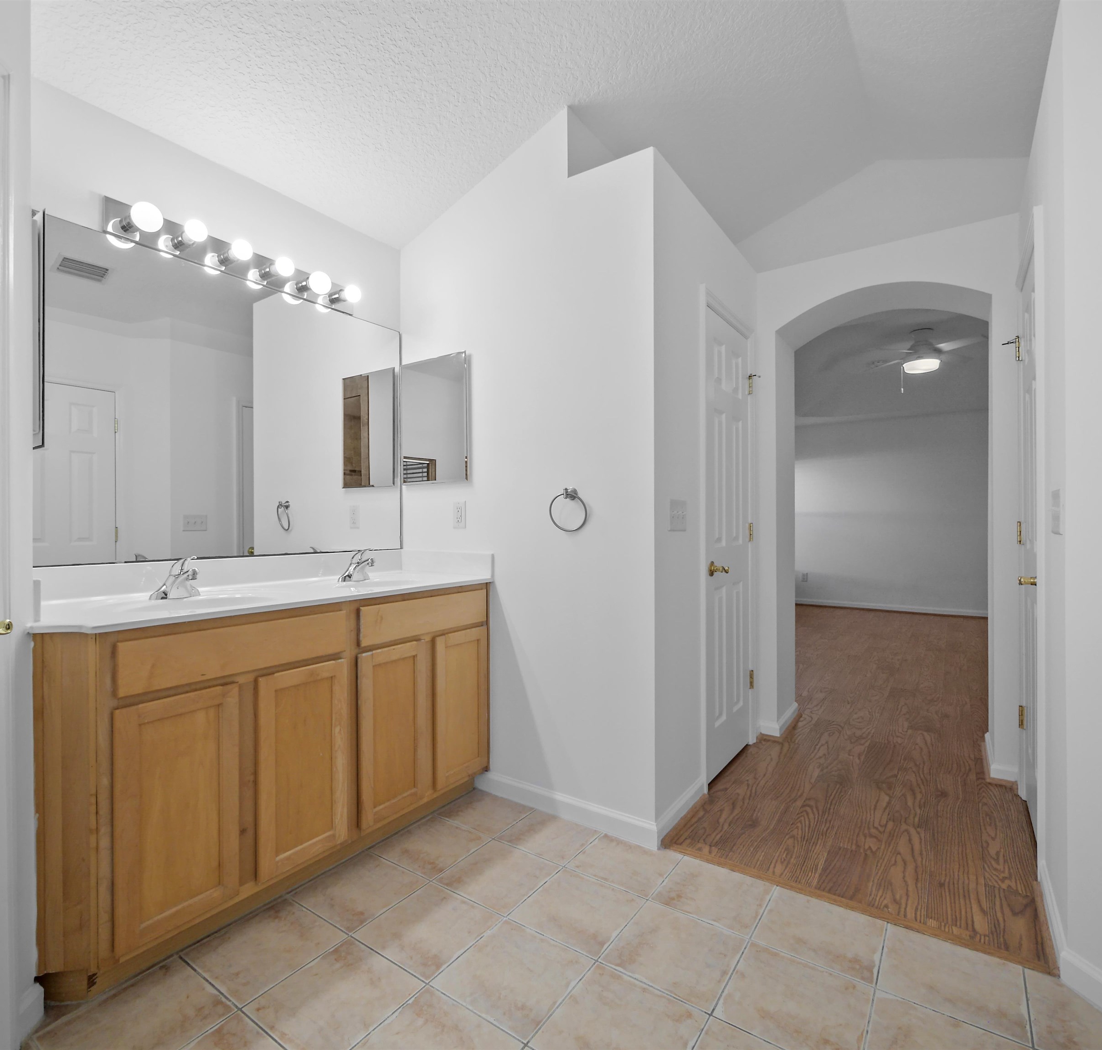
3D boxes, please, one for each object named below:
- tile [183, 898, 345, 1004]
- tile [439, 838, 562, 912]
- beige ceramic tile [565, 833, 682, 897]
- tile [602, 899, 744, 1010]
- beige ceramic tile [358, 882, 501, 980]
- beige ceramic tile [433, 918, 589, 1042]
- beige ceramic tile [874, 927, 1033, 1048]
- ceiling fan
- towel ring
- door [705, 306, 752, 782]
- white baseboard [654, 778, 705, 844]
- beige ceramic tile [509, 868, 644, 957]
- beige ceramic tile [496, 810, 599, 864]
[{"bbox_3d":[-0.774,1.150,1.545,0.300,0.010,0.300,0,0,35],"label":"tile"},{"bbox_3d":[-0.169,1.140,1.841,0.299,0.010,0.299,0,0,34],"label":"tile"},{"bbox_3d":[0.244,1.138,1.901,0.299,0.010,0.262,0,0,34],"label":"beige ceramic tile"},{"bbox_3d":[0.336,1.150,1.525,0.300,0.010,0.300,0,0,35],"label":"tile"},{"bbox_3d":[-0.346,1.150,1.616,0.300,0.010,0.300,0,0,35],"label":"beige ceramic tile"},{"bbox_3d":[-0.092,1.139,1.435,0.298,0.010,0.295,0,0,34],"label":"beige ceramic tile"},{"bbox_3d":[1.012,1.150,1.432,0.300,0.010,0.285,0,0,35],"label":"beige ceramic tile"},{"bbox_3d":[3.246,-1.516,4.950,1.280,0.380,1.280,0,0,34],"label":"ceiling fan"},{"bbox_3d":[0.075,-0.056,2.157,0.160,0.166,0.067,0,0,35],"label":"towel ring"},{"bbox_3d":[0.806,0.088,2.625,0.037,2.030,0.600,0,0,35],"label":"door"},{"bbox_3d":[0.493,1.087,2.161,0.015,0.092,0.460,0,0,34],"label":"white baseboard"},{"bbox_3d":[0.083,1.150,1.690,0.300,0.010,0.300,0,0,35],"label":"beige ceramic tile"},{"bbox_3d":[-0.007,1.139,2.066,0.302,0.010,0.256,0,0,34],"label":"beige ceramic tile"}]

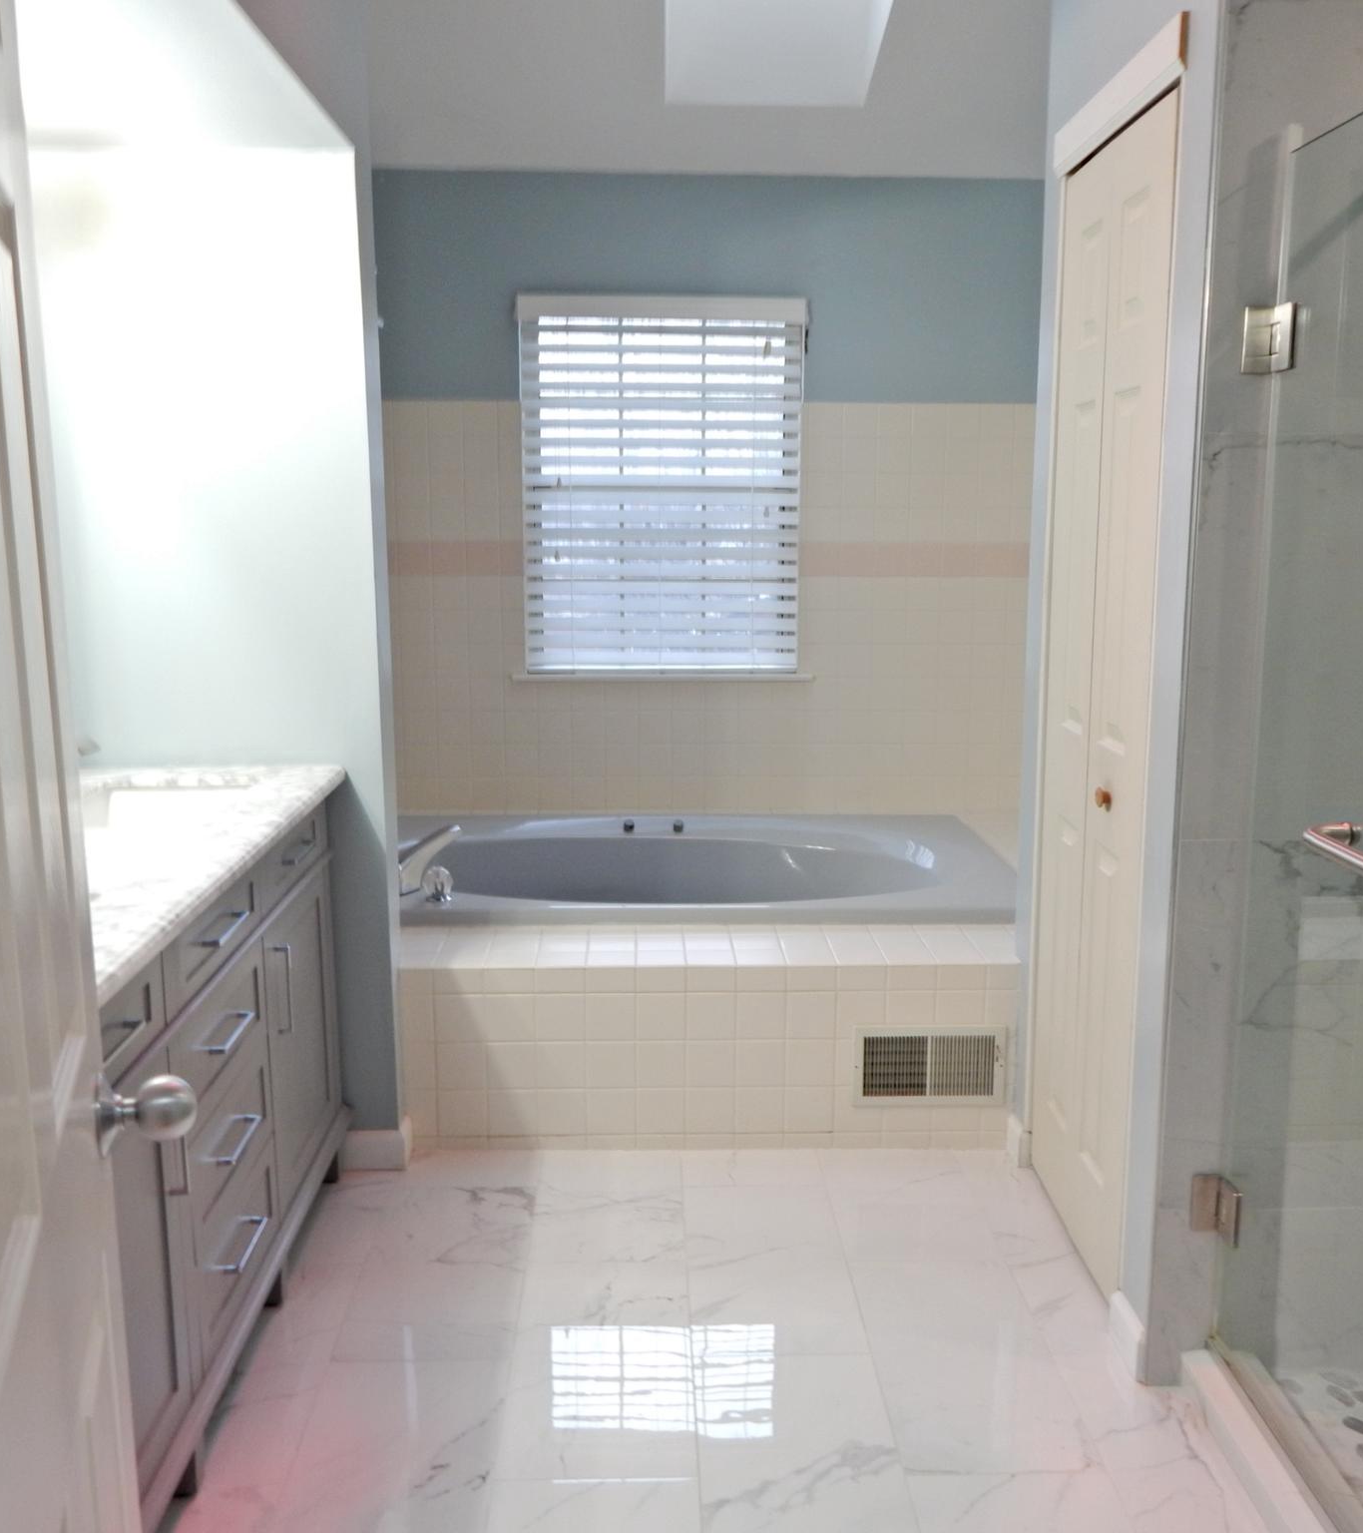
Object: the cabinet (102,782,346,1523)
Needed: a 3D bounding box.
[{"bbox_3d":[-0.998,0.608,2.083,0.540,0.868,1.464,0,11,-1],"label":"cabinet"}]

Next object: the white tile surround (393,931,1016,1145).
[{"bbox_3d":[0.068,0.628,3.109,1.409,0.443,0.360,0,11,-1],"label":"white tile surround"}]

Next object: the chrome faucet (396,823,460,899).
[{"bbox_3d":[-0.699,0.242,3.324,0.200,0.150,0.240,-8,14,-37],"label":"chrome faucet"}]

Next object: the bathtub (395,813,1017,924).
[{"bbox_3d":[-0.035,0.478,3.705,1.873,0.460,1.030,0,11,-1],"label":"bathtub"}]

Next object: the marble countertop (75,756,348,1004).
[{"bbox_3d":[-0.975,0.164,1.999,0.570,0.034,1.486,0,11,-1],"label":"marble countertop"}]

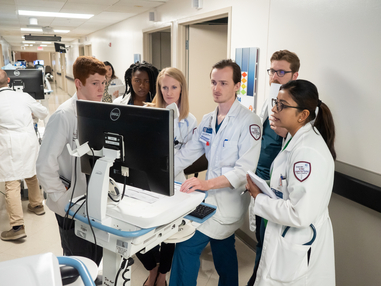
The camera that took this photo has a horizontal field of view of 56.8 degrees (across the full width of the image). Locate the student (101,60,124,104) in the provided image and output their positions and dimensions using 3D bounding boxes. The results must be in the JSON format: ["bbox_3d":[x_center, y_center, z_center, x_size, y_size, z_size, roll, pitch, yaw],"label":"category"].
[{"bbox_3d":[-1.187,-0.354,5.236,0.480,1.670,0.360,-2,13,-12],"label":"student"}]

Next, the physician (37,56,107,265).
[{"bbox_3d":[-0.720,0.328,2.272,0.420,1.720,0.540,11,16,38],"label":"physician"}]

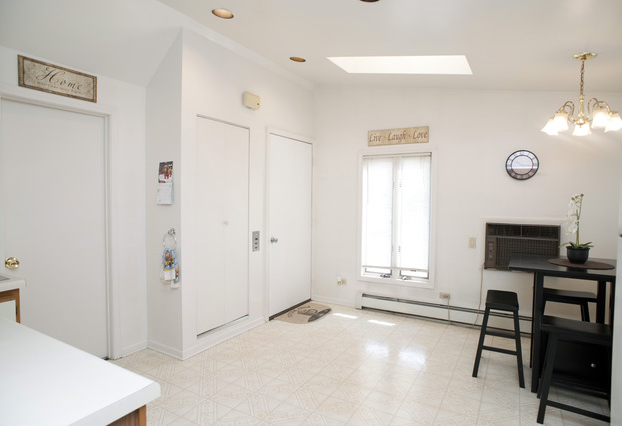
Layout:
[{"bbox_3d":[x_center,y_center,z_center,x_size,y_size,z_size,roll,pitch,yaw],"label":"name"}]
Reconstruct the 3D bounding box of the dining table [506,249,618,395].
[{"bbox_3d":[1.871,0.810,2.565,0.765,0.893,0.765,2,3,30],"label":"dining table"}]

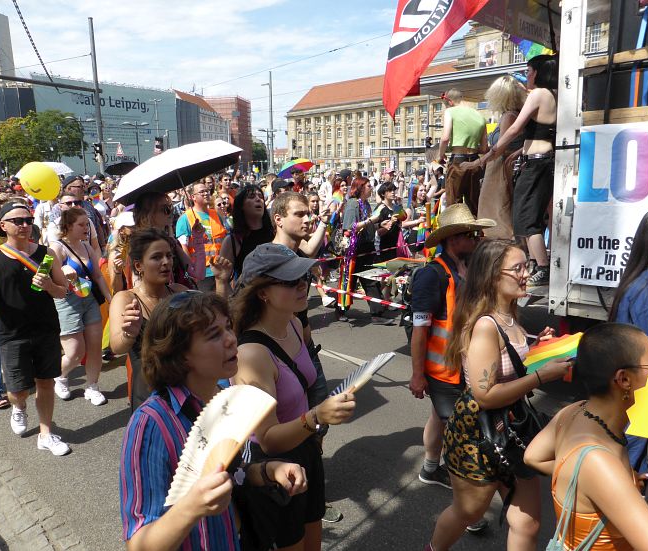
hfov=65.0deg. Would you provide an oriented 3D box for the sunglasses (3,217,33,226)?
[{"bbox_3d":[-2.032,-0.362,3.380,0.150,0.048,0.145,7,13,32],"label":"sunglasses"}]

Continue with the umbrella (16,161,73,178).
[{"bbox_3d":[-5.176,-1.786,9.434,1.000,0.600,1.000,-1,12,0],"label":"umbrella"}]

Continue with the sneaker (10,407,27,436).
[{"bbox_3d":[-2.387,1.130,3.963,0.105,0.115,0.290,-8,13,-33],"label":"sneaker"}]

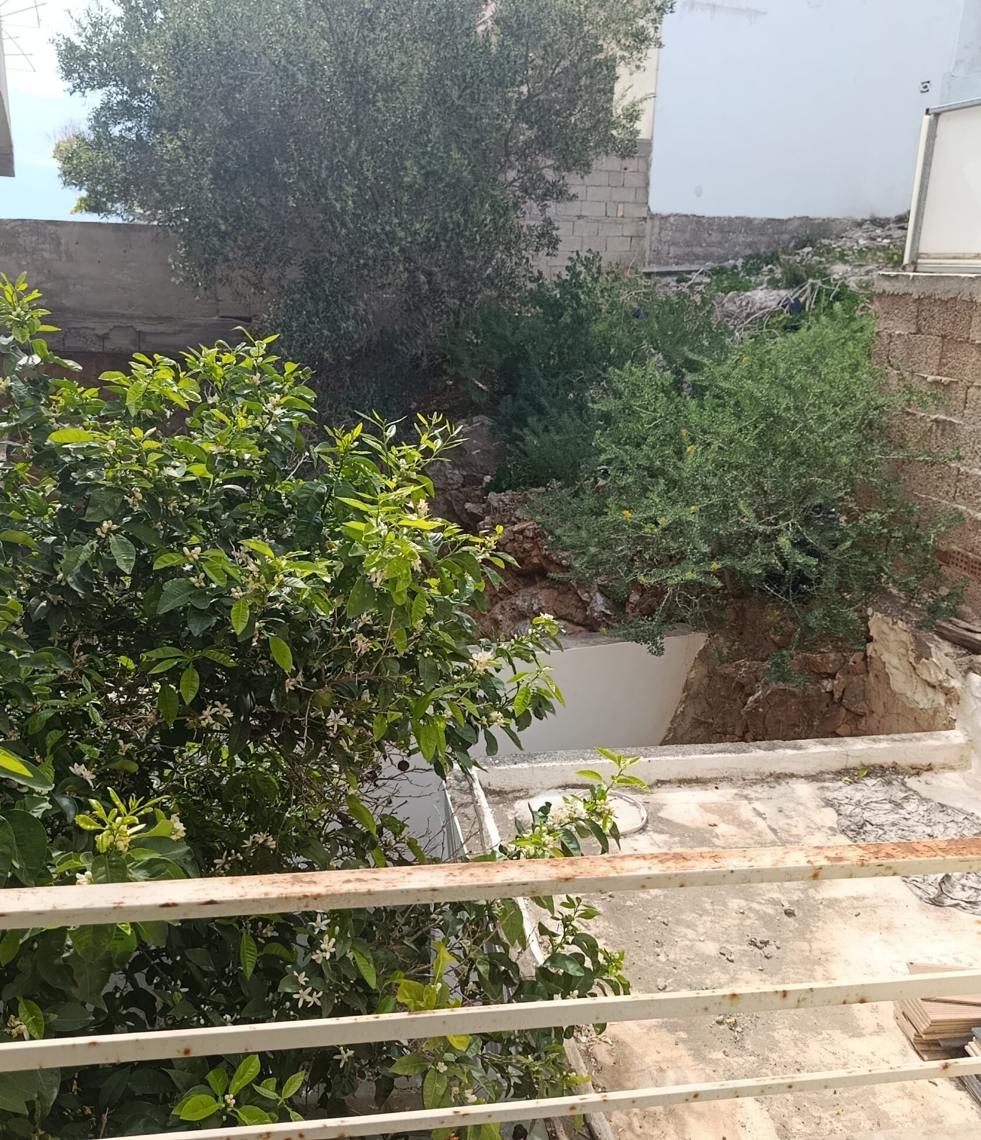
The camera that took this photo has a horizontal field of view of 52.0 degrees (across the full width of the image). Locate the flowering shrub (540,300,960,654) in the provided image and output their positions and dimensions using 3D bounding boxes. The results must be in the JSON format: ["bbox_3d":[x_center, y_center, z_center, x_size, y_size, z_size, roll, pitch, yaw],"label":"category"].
[{"bbox_3d":[1.341,-0.608,5.350,2.100,1.530,1.750,4,16,7],"label":"flowering shrub"}]

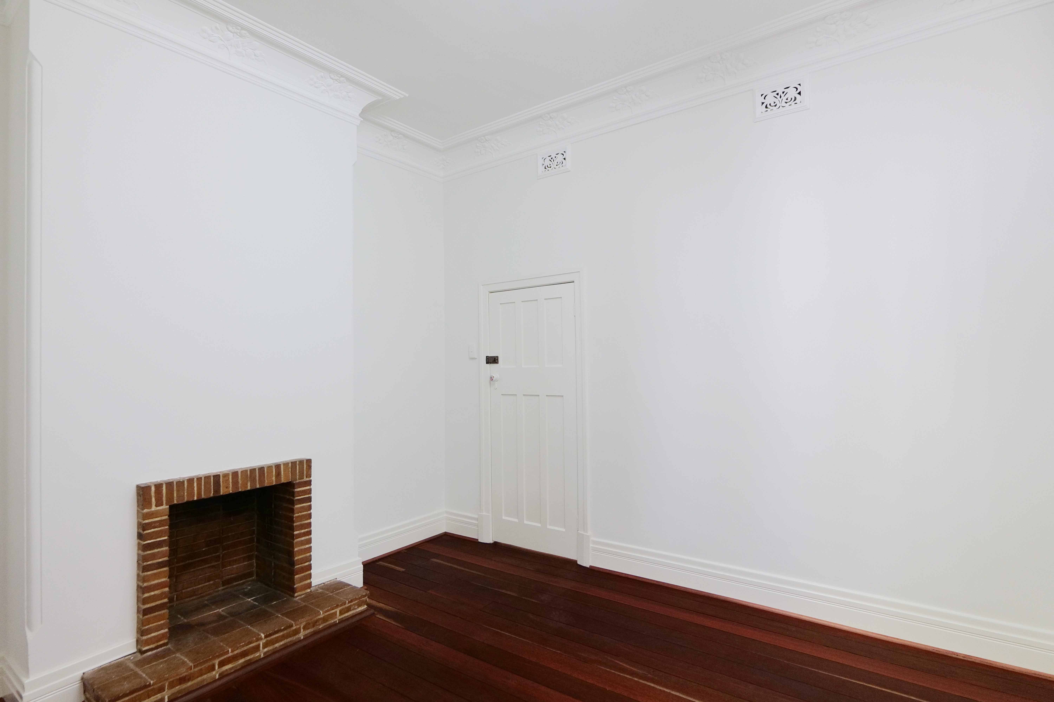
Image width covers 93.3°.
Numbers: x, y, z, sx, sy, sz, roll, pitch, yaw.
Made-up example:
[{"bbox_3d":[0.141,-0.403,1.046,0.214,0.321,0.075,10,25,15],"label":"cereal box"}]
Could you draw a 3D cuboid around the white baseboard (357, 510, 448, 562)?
[{"bbox_3d":[-1.006,1.488,3.978,0.030,0.185,0.970,-2,-1,39],"label":"white baseboard"}]

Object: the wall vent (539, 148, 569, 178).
[{"bbox_3d":[0.193,-1.417,3.740,0.280,0.180,0.025,-2,-1,34],"label":"wall vent"}]

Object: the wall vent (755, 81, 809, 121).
[{"bbox_3d":[1.465,-1.454,2.867,0.280,0.180,0.025,-2,-1,34],"label":"wall vent"}]

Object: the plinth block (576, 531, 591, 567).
[{"bbox_3d":[0.413,1.417,3.562,0.103,0.229,0.040,-2,-1,34],"label":"plinth block"}]

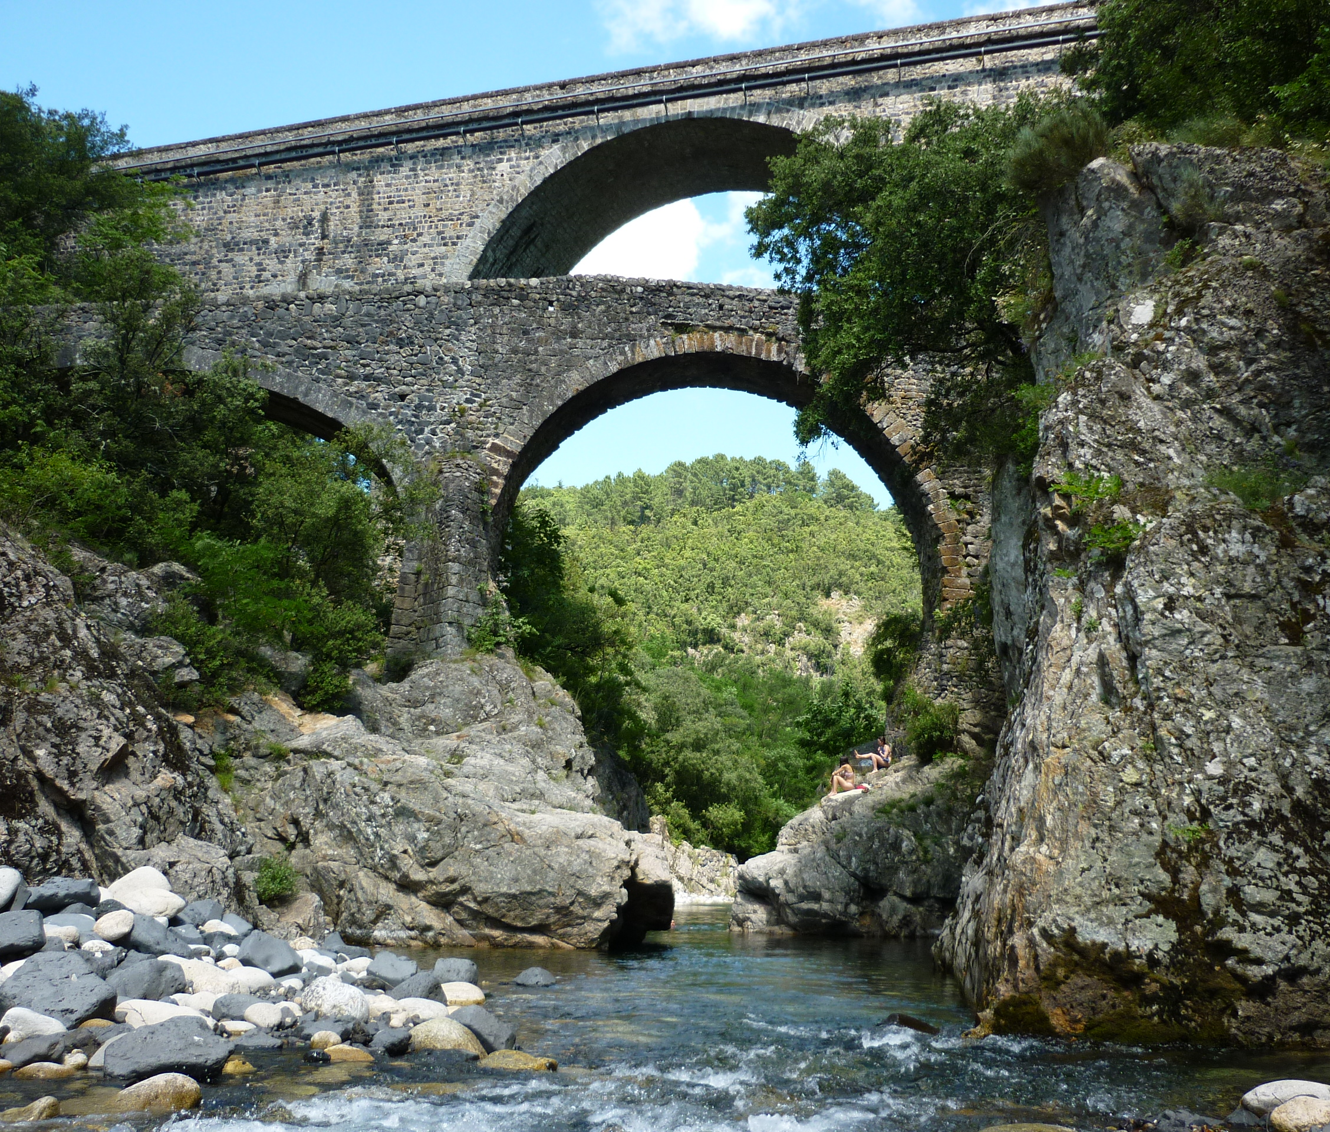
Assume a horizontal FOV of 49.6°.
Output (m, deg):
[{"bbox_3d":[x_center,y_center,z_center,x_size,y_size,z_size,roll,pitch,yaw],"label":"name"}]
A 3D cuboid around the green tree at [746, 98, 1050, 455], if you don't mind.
[{"bbox_3d":[4.600,-5.600,28.000,6.000,6.600,5.300,-1,-12,9],"label":"green tree"}]

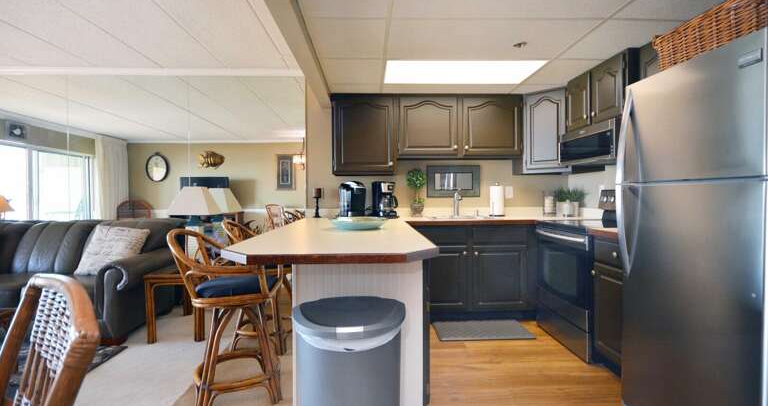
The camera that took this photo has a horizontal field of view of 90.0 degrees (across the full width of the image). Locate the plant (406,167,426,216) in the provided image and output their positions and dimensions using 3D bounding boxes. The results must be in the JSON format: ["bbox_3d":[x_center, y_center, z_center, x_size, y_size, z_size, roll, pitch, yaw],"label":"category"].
[{"bbox_3d":[0.309,-0.094,3.744,0.190,0.470,0.190,0,1,-2],"label":"plant"}]

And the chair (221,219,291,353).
[{"bbox_3d":[-0.898,0.603,2.892,0.580,0.970,0.550,0,1,-7],"label":"chair"}]

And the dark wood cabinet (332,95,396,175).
[{"bbox_3d":[-0.191,-0.658,3.815,0.620,0.765,0.325,0,1,-2],"label":"dark wood cabinet"}]

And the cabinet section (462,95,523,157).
[{"bbox_3d":[1.036,-0.733,3.838,0.591,0.606,0.310,0,1,-2],"label":"cabinet section"}]

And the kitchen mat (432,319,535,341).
[{"bbox_3d":[0.834,1.077,3.290,0.760,0.014,0.455,0,1,-2],"label":"kitchen mat"}]

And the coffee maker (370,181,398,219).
[{"bbox_3d":[-0.007,-0.029,3.663,0.215,0.345,0.180,0,1,28],"label":"coffee maker"}]

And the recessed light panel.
[{"bbox_3d":[0.610,-1.055,3.114,1.190,0.030,0.585,0,1,-2],"label":"recessed light panel"}]

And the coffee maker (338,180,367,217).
[{"bbox_3d":[-0.312,-0.024,3.762,0.255,0.345,0.300,0,1,-14],"label":"coffee maker"}]

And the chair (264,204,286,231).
[{"bbox_3d":[-2.057,0.501,7.637,0.500,0.965,0.580,-1,1,-39],"label":"chair"}]

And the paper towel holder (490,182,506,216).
[{"bbox_3d":[1.153,-0.028,3.911,0.155,0.348,0.155,0,1,-2],"label":"paper towel holder"}]

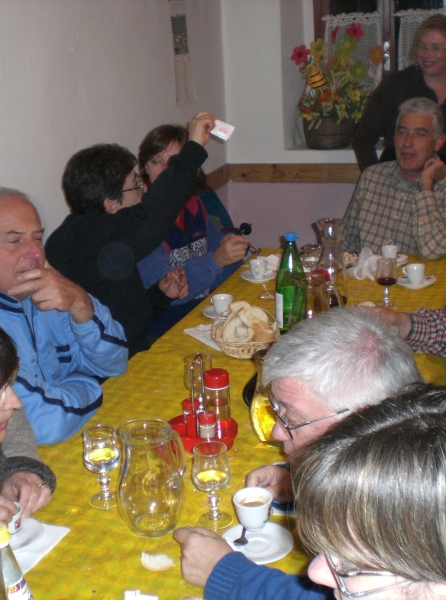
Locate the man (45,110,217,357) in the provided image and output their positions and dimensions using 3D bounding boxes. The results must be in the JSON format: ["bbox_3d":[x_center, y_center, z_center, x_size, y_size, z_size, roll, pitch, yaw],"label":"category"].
[{"bbox_3d":[-0.198,0.151,2.600,0.720,1.300,0.560,-2,19,1],"label":"man"}]

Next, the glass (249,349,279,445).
[{"bbox_3d":[0.103,0.203,1.819,0.088,0.192,0.088,4,20,18],"label":"glass"}]

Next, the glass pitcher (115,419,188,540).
[{"bbox_3d":[-0.122,0.312,1.540,0.128,0.188,0.117,-2,19,1],"label":"glass pitcher"}]

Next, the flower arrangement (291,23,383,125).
[{"bbox_3d":[0.517,-1.014,3.966,0.407,0.457,0.320,4,20,18],"label":"flower arrangement"}]

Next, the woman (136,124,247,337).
[{"bbox_3d":[-0.081,0.034,2.999,0.560,1.250,0.700,-11,21,-24],"label":"woman"}]

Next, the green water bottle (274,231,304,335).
[{"bbox_3d":[0.183,-0.052,2.413,0.083,0.276,0.083,4,20,18],"label":"green water bottle"}]

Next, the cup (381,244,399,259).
[{"bbox_3d":[0.573,-0.160,2.990,0.072,0.053,0.062,4,20,18],"label":"cup"}]

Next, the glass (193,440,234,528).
[{"bbox_3d":[-0.016,0.327,1.547,0.066,0.146,0.066,-2,19,1],"label":"glass"}]

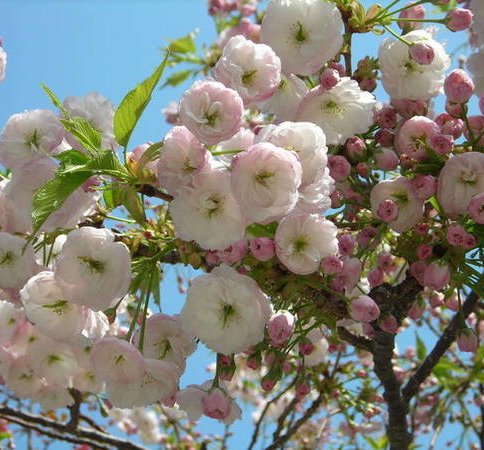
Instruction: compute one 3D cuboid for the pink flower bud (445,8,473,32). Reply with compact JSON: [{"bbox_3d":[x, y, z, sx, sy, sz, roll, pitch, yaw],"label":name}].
[{"bbox_3d":[0.139,-0.131,1.000,0.018,0.015,0.015,-1,6,0],"label":"pink flower bud"}]

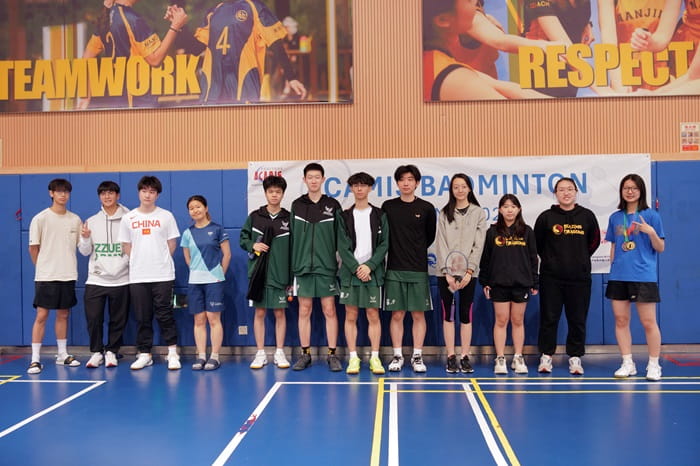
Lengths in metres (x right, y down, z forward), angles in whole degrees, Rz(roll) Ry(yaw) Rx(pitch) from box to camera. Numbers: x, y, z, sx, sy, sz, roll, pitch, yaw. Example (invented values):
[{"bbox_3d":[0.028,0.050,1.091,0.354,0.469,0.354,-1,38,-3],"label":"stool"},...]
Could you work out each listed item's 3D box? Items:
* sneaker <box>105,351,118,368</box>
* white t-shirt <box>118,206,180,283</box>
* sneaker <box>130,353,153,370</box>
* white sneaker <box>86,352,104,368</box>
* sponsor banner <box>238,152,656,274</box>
[{"bbox_3d":[-2.291,1.208,6.540,0.110,0.120,0.290,-1,0,-24],"label":"sneaker"},{"bbox_3d":[-1.891,0.113,6.430,0.575,0.720,0.300,-1,0,0],"label":"white t-shirt"},{"bbox_3d":[-1.959,1.204,6.414,0.110,0.120,0.290,-1,0,17],"label":"sneaker"},{"bbox_3d":[-2.451,1.210,6.543,0.110,0.120,0.290,-1,0,0],"label":"white sneaker"},{"bbox_3d":[0.947,-0.159,6.731,3.958,1.156,0.030,-1,0,4],"label":"sponsor banner"}]

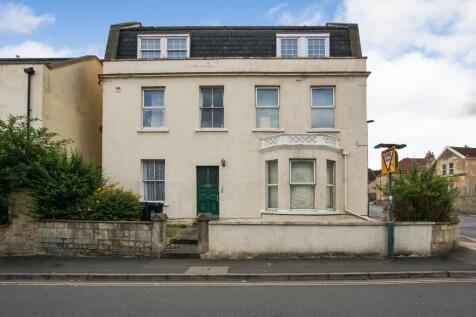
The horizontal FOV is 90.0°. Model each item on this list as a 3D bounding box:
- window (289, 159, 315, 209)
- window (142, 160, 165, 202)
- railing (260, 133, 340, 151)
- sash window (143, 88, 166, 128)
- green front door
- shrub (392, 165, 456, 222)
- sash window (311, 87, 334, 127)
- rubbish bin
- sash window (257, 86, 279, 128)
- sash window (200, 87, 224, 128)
[{"bbox_3d":[2.575,1.036,9.387,1.041,1.989,0.150,0,-1,1],"label":"window"},{"bbox_3d":[-3.585,0.979,10.123,1.006,1.827,0.140,0,-1,1],"label":"window"},{"bbox_3d":[2.560,-0.666,9.600,3.250,0.550,0.700,0,-1,1],"label":"railing"},{"bbox_3d":[-3.594,-2.148,10.180,0.990,1.796,0.140,0,-1,1],"label":"sash window"},{"bbox_3d":[-1.262,1.427,10.076,0.959,2.180,0.100,0,-1,1],"label":"green front door"},{"bbox_3d":[5.692,1.200,7.300,2.000,2.100,1.800,0,-1,1],"label":"shrub"},{"bbox_3d":[3.602,-2.152,10.058,1.034,1.817,0.140,0,-1,1],"label":"sash window"},{"bbox_3d":[-2.660,1.900,7.400,0.640,1.050,0.680,0,-1,1],"label":"rubbish bin"},{"bbox_3d":[1.271,-2.160,10.097,1.029,1.824,0.140,0,-1,1],"label":"sash window"},{"bbox_3d":[-1.097,-2.167,10.138,1.038,1.810,0.140,0,-1,1],"label":"sash window"}]

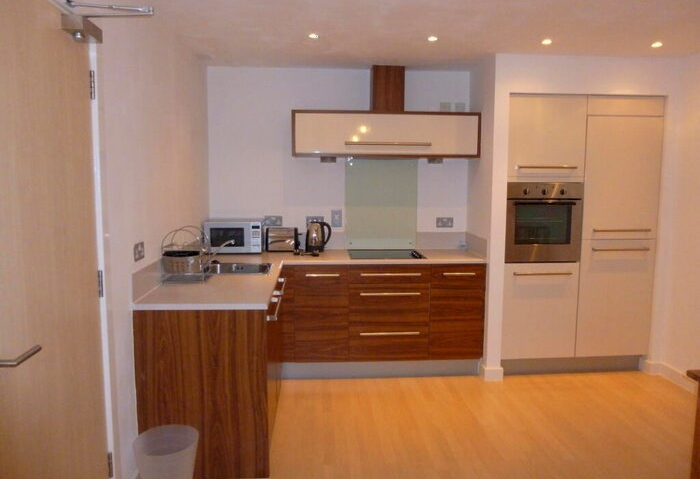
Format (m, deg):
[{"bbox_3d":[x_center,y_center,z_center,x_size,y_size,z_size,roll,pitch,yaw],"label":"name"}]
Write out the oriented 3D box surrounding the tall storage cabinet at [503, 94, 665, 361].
[{"bbox_3d":[1.715,-0.092,4.072,1.178,1.982,0.580,0,6,-4],"label":"tall storage cabinet"}]

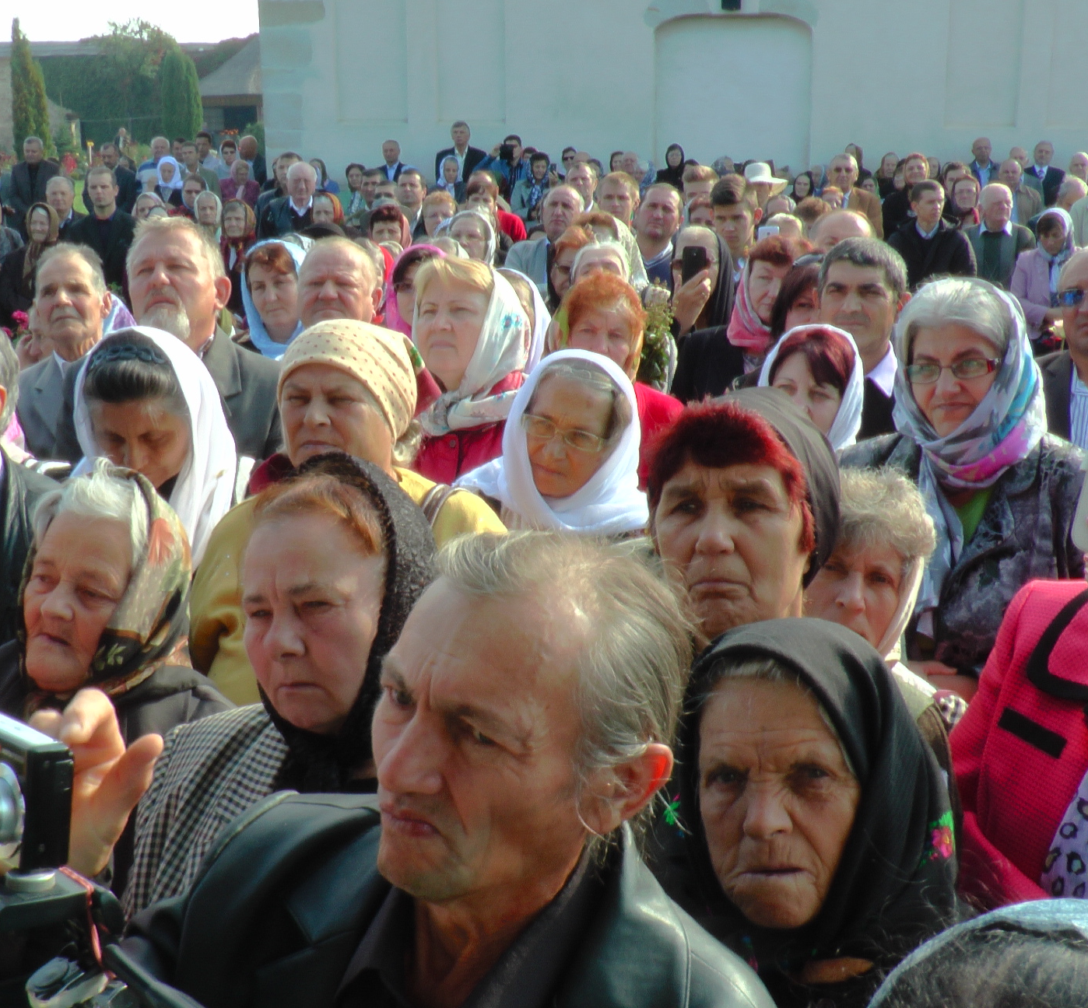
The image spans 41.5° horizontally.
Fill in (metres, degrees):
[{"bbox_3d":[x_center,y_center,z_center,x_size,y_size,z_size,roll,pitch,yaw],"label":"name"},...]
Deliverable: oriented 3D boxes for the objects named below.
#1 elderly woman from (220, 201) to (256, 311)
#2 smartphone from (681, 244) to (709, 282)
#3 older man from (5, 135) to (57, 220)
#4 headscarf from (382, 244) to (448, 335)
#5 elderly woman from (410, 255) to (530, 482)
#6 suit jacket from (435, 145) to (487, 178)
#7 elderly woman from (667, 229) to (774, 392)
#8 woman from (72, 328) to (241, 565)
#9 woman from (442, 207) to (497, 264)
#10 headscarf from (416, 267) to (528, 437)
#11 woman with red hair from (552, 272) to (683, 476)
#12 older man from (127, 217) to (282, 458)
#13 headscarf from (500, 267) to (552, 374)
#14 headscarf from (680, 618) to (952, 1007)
[{"bbox_3d":[-1.839,-1.091,8.795,0.450,1.520,0.320,1,15,5],"label":"elderly woman"},{"bbox_3d":[0.426,-0.664,4.050,0.068,0.135,0.011,1,15,-7],"label":"smartphone"},{"bbox_3d":[-4.426,-2.373,12.723,0.500,1.700,0.320,-4,16,-14],"label":"older man"},{"bbox_3d":[-0.350,-0.593,4.150,0.240,0.330,0.260,2,15,8],"label":"headscarf"},{"bbox_3d":[-0.135,0.337,2.787,0.480,1.620,0.320,7,16,23],"label":"elderly woman"},{"bbox_3d":[-0.763,-2.952,13.397,0.540,0.760,0.300,1,15,3],"label":"suit jacket"},{"bbox_3d":[0.478,-0.087,4.553,0.480,1.550,0.380,3,15,10],"label":"elderly woman"},{"bbox_3d":[-0.614,0.483,2.451,0.480,1.570,0.360,1,15,3],"label":"woman"},{"bbox_3d":[-0.315,-0.568,6.497,0.470,1.500,0.320,5,16,19],"label":"woman"},{"bbox_3d":[-0.131,-0.282,2.608,0.200,0.300,0.235,7,16,23],"label":"headscarf"},{"bbox_3d":[0.130,0.288,3.152,0.480,1.580,0.320,2,15,8],"label":"woman with red hair"},{"bbox_3d":[-0.698,0.269,3.003,0.500,1.700,0.330,3,16,12],"label":"older man"},{"bbox_3d":[-0.088,-0.350,3.091,0.220,0.320,0.250,8,17,29],"label":"headscarf"},{"bbox_3d":[0.217,0.257,1.140,0.250,0.340,0.270,5,16,19],"label":"headscarf"}]

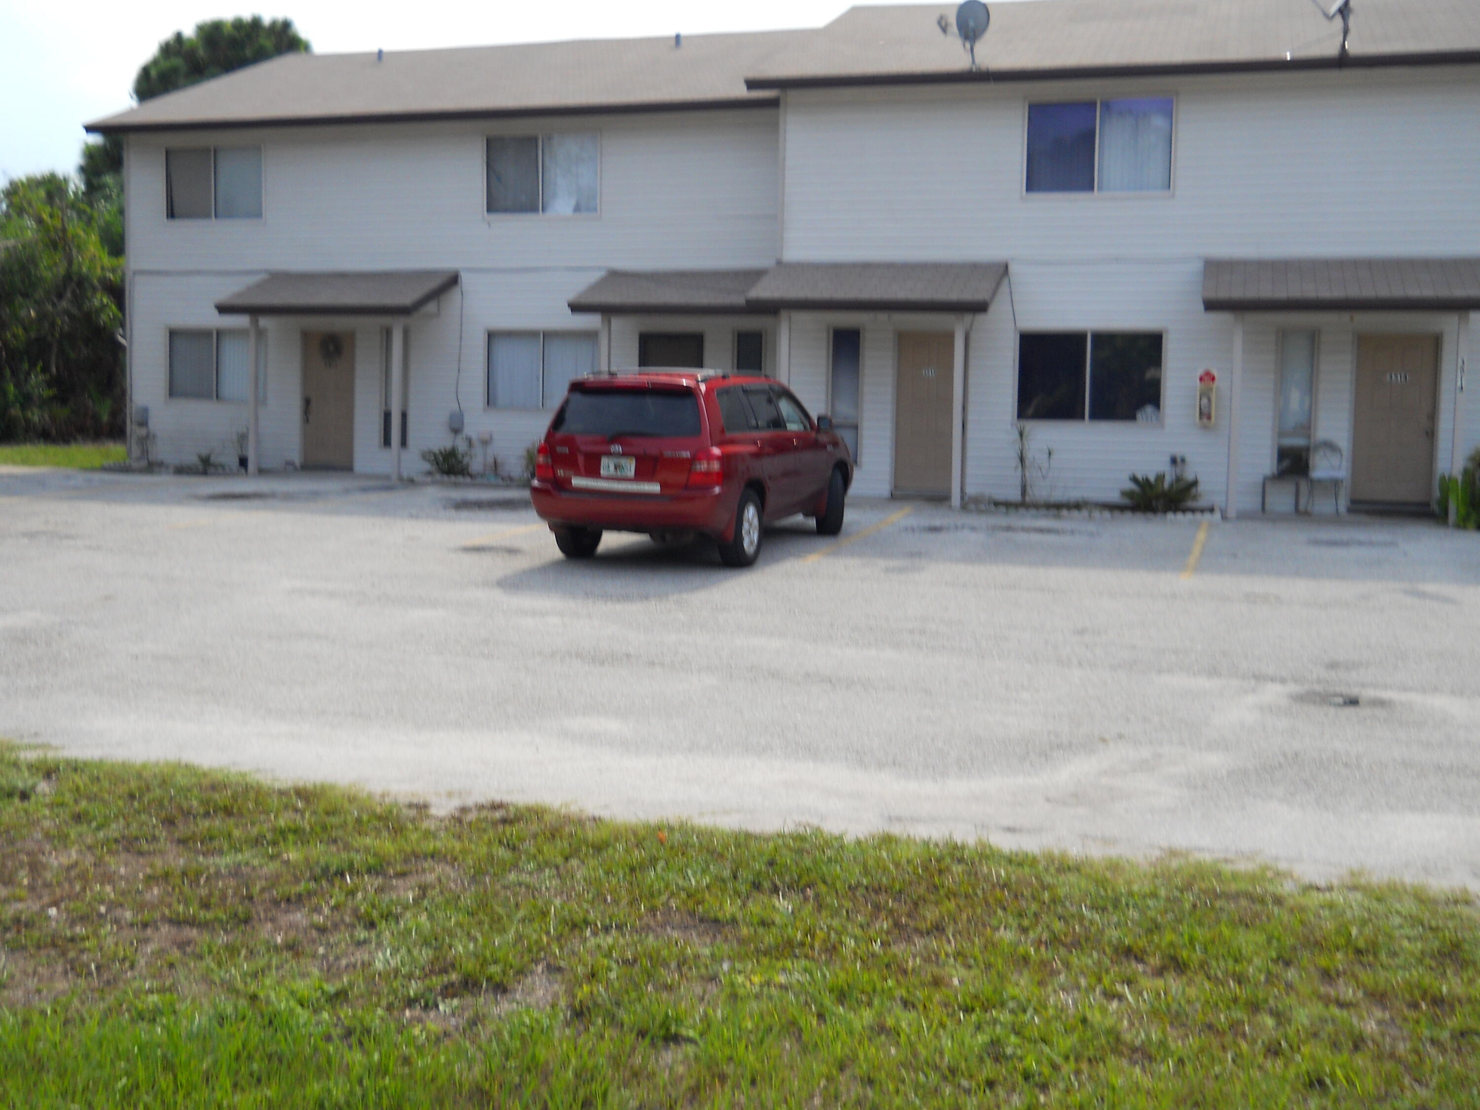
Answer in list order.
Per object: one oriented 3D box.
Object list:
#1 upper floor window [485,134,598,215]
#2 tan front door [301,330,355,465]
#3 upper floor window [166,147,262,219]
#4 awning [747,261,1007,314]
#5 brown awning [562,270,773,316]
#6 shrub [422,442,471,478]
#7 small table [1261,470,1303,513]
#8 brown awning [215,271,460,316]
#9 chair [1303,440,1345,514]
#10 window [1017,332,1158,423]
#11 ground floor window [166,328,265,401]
[{"bbox_3d":[-2.901,-5.563,23.134,1.770,1.170,0.100,3,4,16],"label":"upper floor window"},{"bbox_3d":[-6.326,-2.374,24.388,0.940,2.080,0.080,3,4,16],"label":"tan front door"},{"bbox_3d":[-8.282,-5.848,24.917,1.790,1.122,0.100,2,5,16],"label":"upper floor window"},{"bbox_3d":[1.761,-3.386,19.945,3.030,0.780,1.623,2,5,16],"label":"awning"},{"bbox_3d":[-0.726,-3.697,22.109,2.970,0.750,1.459,2,5,16],"label":"brown awning"},{"bbox_3d":[-4.342,-1.401,23.440,0.700,0.540,0.620,3,4,16],"label":"shrub"},{"bbox_3d":[6.567,-0.739,19.198,0.450,0.480,0.420,2,3,15],"label":"small table"},{"bbox_3d":[-5.955,-3.877,23.394,3.270,0.800,1.450,3,4,16],"label":"brown awning"},{"bbox_3d":[6.861,-0.917,18.617,0.480,0.890,0.520,3,4,16],"label":"chair"},{"bbox_3d":[4.442,-2.261,20.094,1.818,1.139,0.100,2,5,16],"label":"window"},{"bbox_3d":[-8.231,-2.991,24.876,1.770,1.160,0.100,3,4,16],"label":"ground floor window"}]

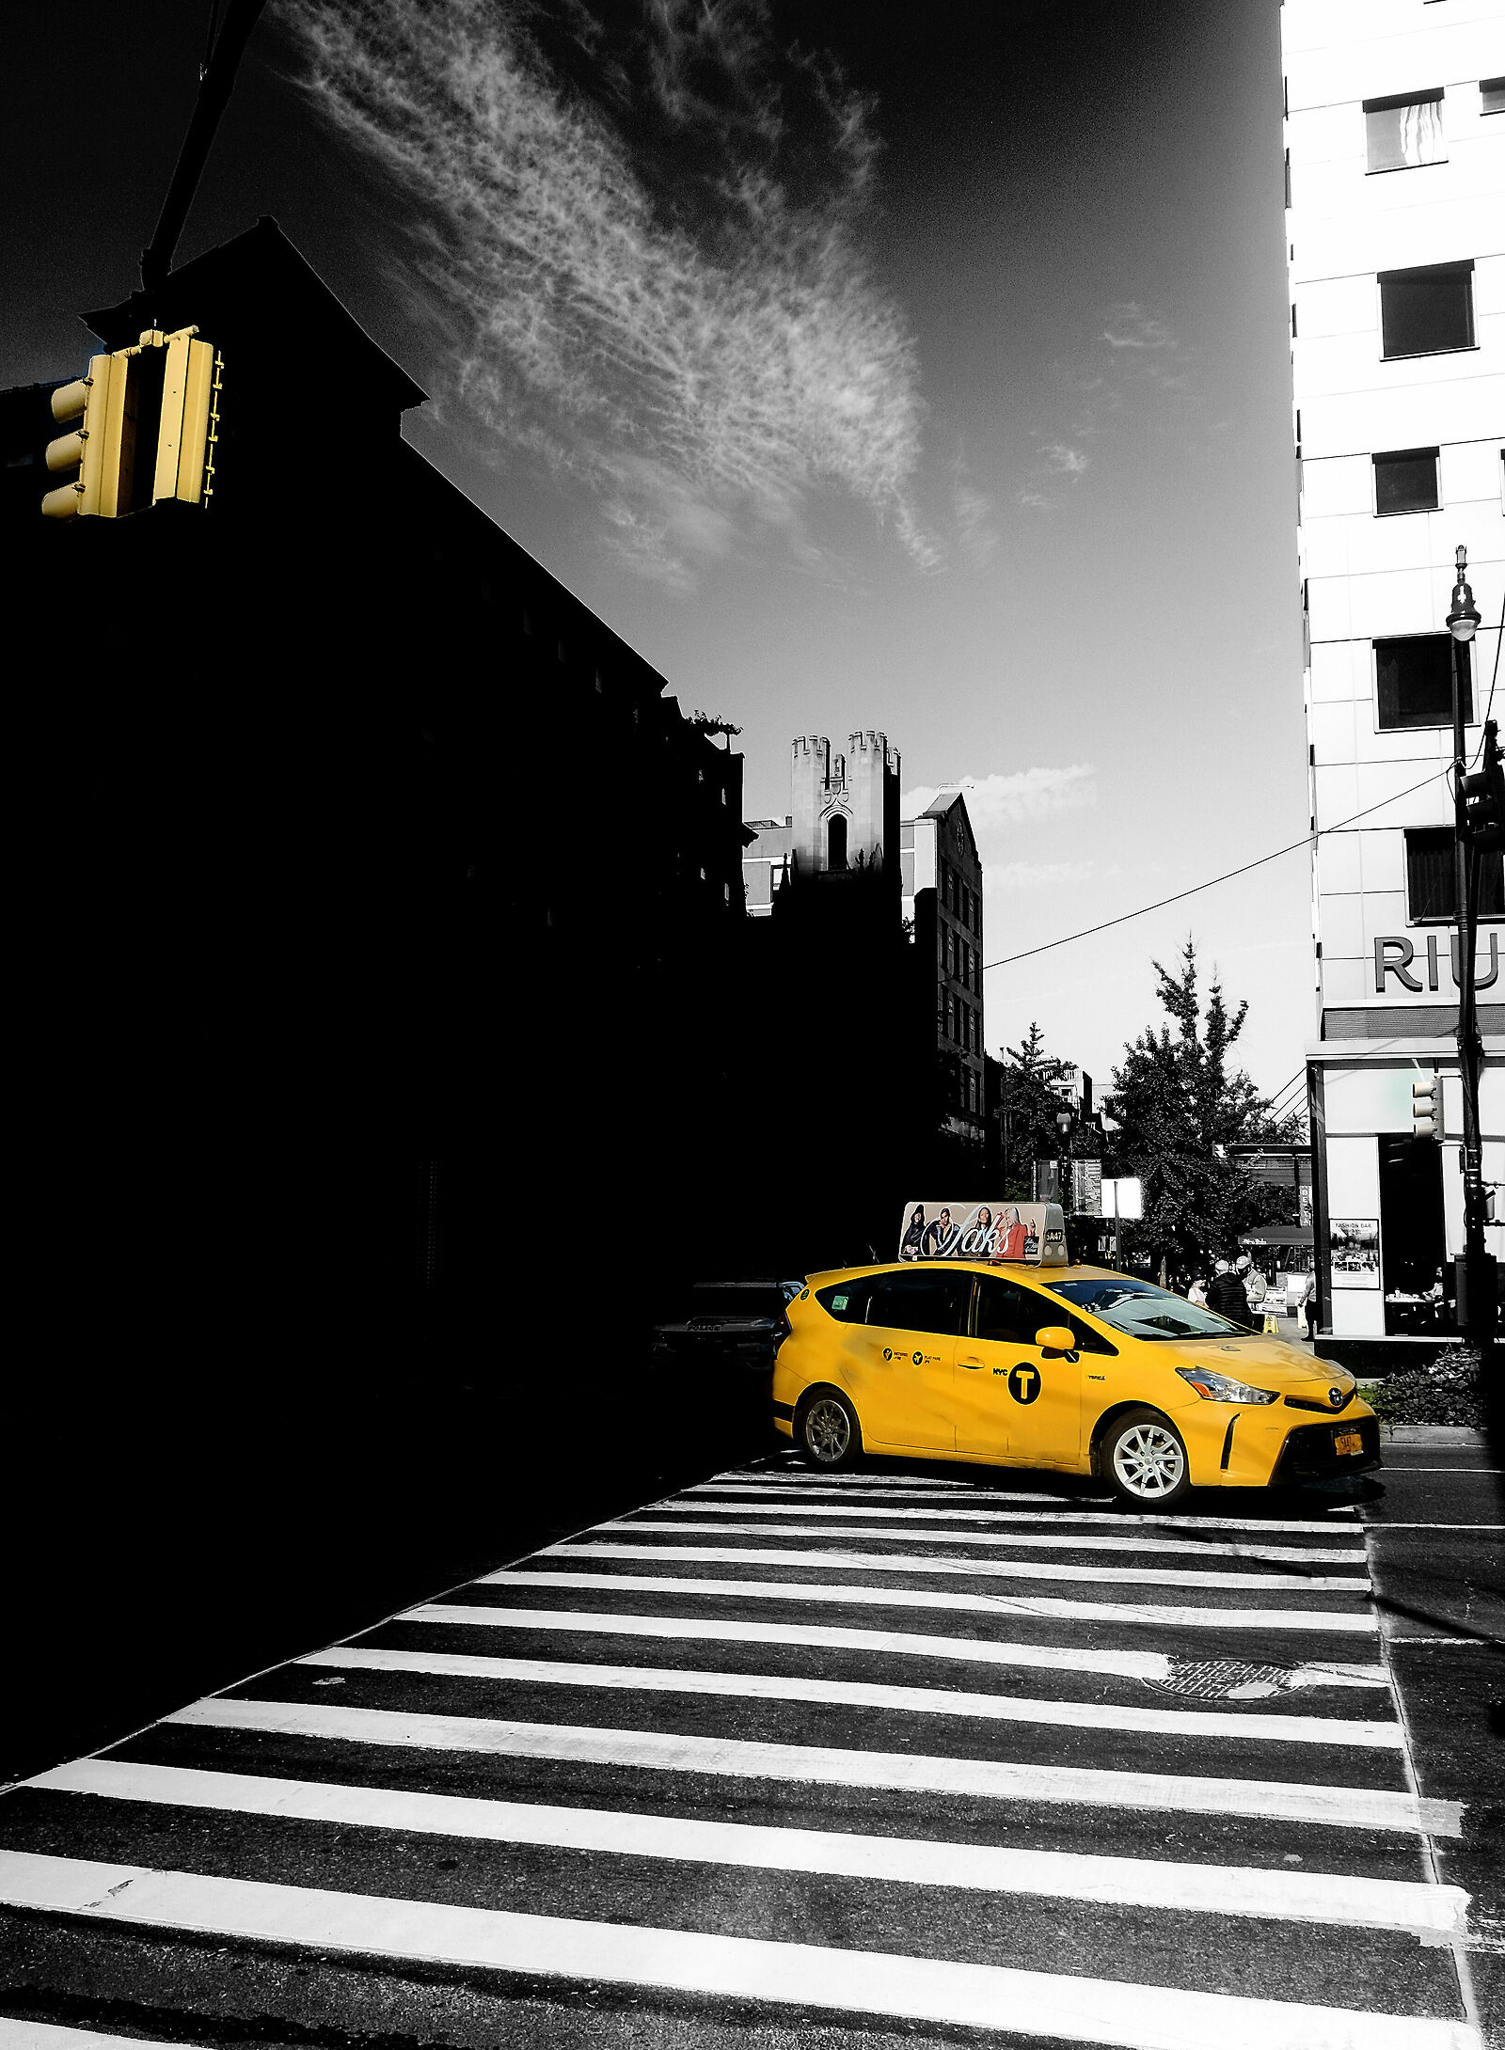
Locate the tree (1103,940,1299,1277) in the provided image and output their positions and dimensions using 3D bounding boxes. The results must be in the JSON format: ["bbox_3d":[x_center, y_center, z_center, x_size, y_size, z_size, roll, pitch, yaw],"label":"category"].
[{"bbox_3d":[10.200,2.350,38.500,4.200,8.600,4.100,-3,-7,18],"label":"tree"}]

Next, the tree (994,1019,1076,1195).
[{"bbox_3d":[13.100,5.700,78.000,4.000,11.800,4.000,-3,-7,18],"label":"tree"}]

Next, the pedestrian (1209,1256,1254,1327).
[{"bbox_3d":[6.980,4.270,24.700,0.580,1.690,0.420,1,-7,-14],"label":"pedestrian"}]

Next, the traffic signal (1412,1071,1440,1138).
[{"bbox_3d":[7.760,0.930,19.500,0.340,0.780,0.270,-2,-7,17],"label":"traffic signal"}]

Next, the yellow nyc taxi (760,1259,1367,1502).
[{"bbox_3d":[2.180,2.560,12.630,4.630,1.575,1.800,-7,-10,43],"label":"yellow nyc taxi"}]

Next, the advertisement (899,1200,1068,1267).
[{"bbox_3d":[1.780,1.625,13.120,1.340,0.455,0.360,-7,-10,43],"label":"advertisement"}]

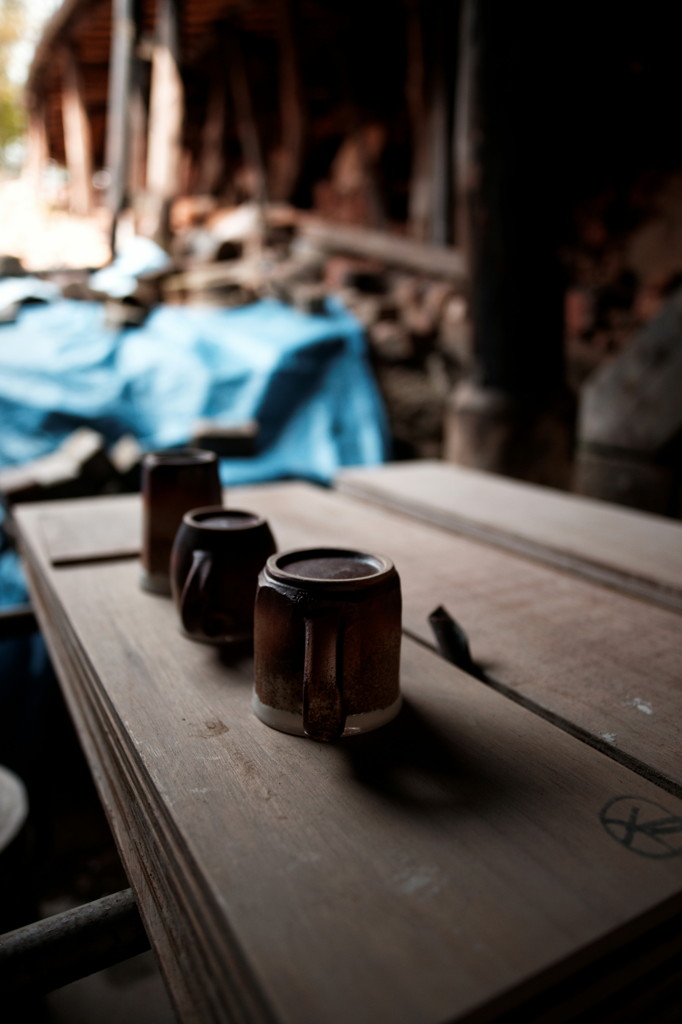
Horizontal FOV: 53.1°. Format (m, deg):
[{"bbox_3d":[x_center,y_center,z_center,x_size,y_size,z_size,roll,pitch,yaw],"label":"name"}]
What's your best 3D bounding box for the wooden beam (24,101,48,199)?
[{"bbox_3d":[-4.017,-4.773,9.002,0.251,1.159,0.251,-1,15,-24],"label":"wooden beam"}]

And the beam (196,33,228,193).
[{"bbox_3d":[-1.183,-3.639,6.304,0.194,1.367,0.194,3,14,-12],"label":"beam"}]

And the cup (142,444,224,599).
[{"bbox_3d":[-0.139,0.008,0.595,0.071,0.113,0.071,-1,14,-13],"label":"cup"}]

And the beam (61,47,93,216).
[{"bbox_3d":[-2.486,-3.550,6.404,0.234,1.465,0.180,-4,14,-19],"label":"beam"}]

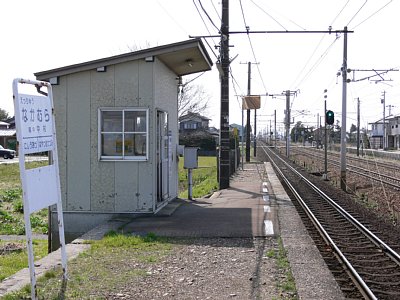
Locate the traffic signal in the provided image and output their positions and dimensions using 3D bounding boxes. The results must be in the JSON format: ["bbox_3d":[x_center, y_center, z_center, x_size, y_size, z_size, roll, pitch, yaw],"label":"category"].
[{"bbox_3d":[8.073,-2.004,38.600,0.500,0.900,0.350,0,1,5],"label":"traffic signal"}]

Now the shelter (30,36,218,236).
[{"bbox_3d":[-1.399,-0.243,13.940,3.200,3.790,4.210,0,1,5],"label":"shelter"}]

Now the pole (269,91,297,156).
[{"bbox_3d":[10.508,-3.292,79.000,3.400,8.400,0.600,0,1,5],"label":"pole"}]

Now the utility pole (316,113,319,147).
[{"bbox_3d":[26.074,-4.246,138.000,0.320,8.000,0.320,0,1,5],"label":"utility pole"}]

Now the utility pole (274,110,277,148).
[{"bbox_3d":[16.786,-4.622,138.000,0.300,8.600,0.300,0,1,5],"label":"utility pole"}]

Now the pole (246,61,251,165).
[{"bbox_3d":[3.918,-3.005,50.000,0.270,8.100,0.270,0,1,5],"label":"pole"}]

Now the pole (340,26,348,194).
[{"bbox_3d":[7.018,-1.946,30.200,0.280,8.000,0.280,0,1,5],"label":"pole"}]

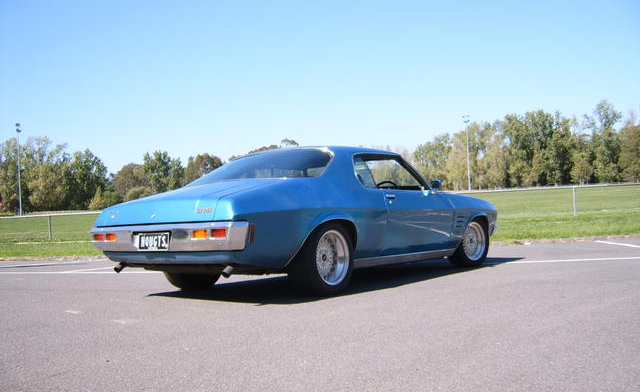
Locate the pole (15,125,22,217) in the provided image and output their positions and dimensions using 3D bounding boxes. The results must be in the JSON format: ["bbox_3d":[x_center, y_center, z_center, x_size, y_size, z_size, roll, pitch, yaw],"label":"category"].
[{"bbox_3d":[-44.536,-3.931,96.000,0.800,13.840,0.600,-1,-2,-20],"label":"pole"}]

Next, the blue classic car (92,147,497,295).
[{"bbox_3d":[0.152,0.187,6.770,1.870,1.350,4.750,-3,-2,36],"label":"blue classic car"}]

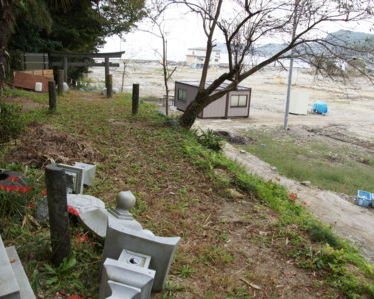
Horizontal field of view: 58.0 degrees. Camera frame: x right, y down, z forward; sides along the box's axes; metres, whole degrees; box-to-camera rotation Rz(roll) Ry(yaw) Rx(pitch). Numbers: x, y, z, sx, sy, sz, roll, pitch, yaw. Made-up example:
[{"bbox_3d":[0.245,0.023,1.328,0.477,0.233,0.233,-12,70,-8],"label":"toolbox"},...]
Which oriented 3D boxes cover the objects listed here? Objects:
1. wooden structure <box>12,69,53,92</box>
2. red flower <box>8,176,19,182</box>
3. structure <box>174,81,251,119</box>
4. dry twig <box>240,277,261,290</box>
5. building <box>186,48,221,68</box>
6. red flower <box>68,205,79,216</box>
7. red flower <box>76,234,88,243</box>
[{"bbox_3d":[-5.419,-2.390,11.900,1.400,0.700,0.650,-5,18,-23],"label":"wooden structure"},{"bbox_3d":[-1.776,0.307,3.450,0.100,0.055,0.100,-6,18,-28],"label":"red flower"},{"bbox_3d":[2.242,-4.843,32.142,4.690,2.620,6.200,-5,18,-25],"label":"structure"},{"bbox_3d":[0.458,0.966,2.429,0.175,0.020,0.035,17,21,40],"label":"dry twig"},{"bbox_3d":[6.167,-34.014,126.000,11.500,7.400,8.500,3,16,2],"label":"building"},{"bbox_3d":[-0.982,0.525,2.900,0.110,0.080,0.110,-3,17,-19],"label":"red flower"},{"bbox_3d":[-0.853,0.726,2.750,0.100,0.055,0.100,-3,17,-18],"label":"red flower"}]

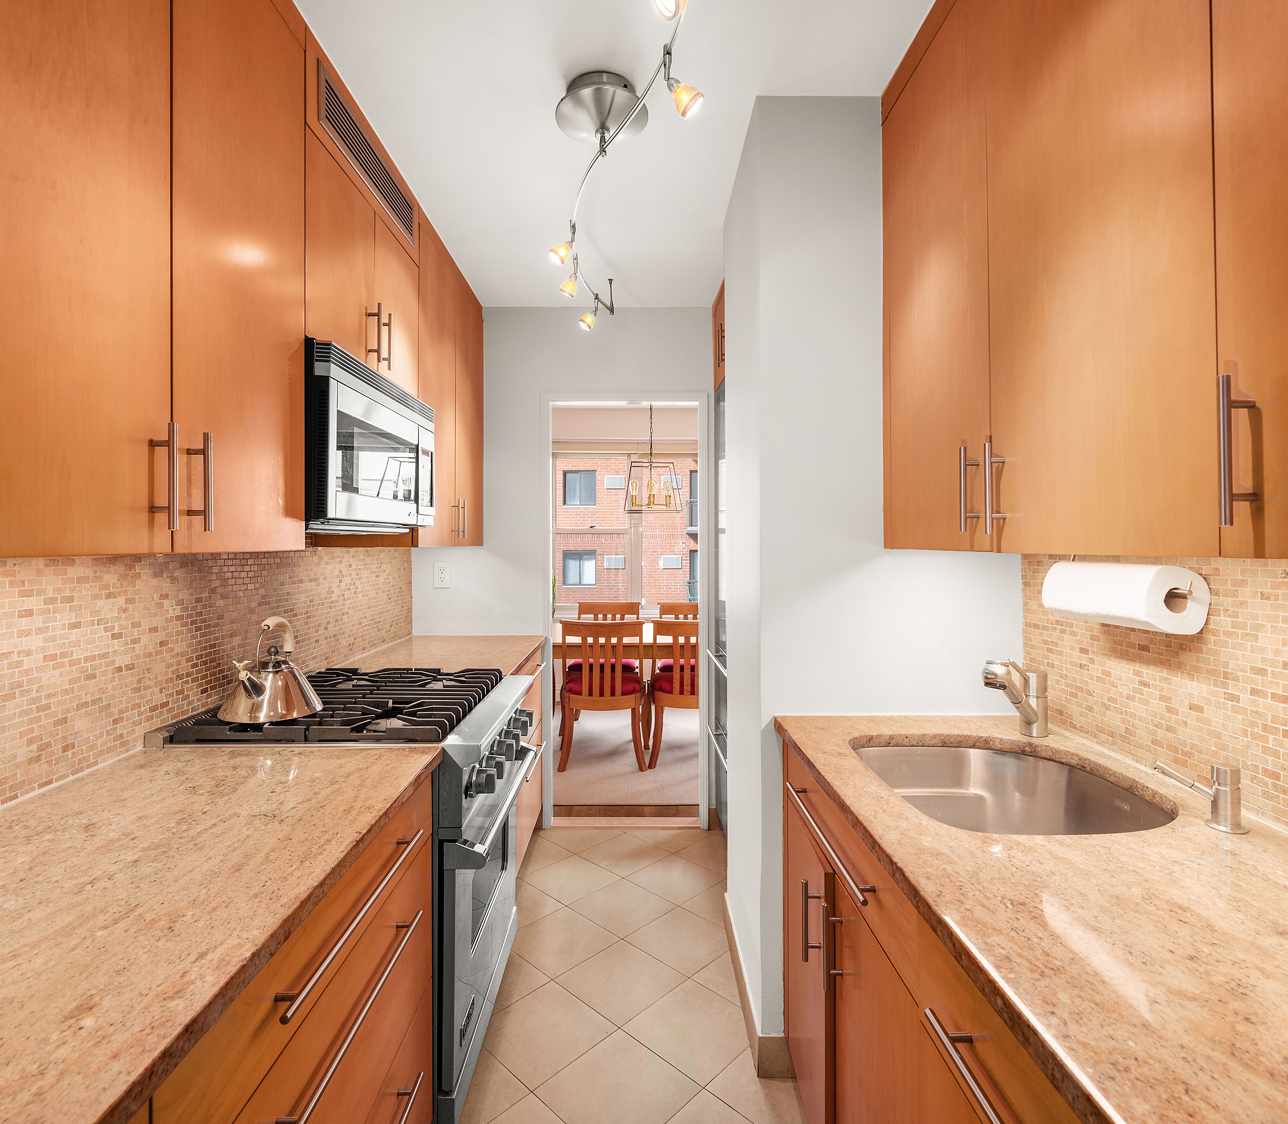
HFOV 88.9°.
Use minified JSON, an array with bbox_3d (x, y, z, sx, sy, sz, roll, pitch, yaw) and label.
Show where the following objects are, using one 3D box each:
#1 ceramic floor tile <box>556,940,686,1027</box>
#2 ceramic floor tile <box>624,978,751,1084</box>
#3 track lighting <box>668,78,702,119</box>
[{"bbox_3d":[-0.072,1.308,2.053,0.298,0.010,0.298,1,1,44],"label":"ceramic floor tile"},{"bbox_3d":[0.144,1.312,1.845,0.298,0.010,0.298,1,1,44],"label":"ceramic floor tile"},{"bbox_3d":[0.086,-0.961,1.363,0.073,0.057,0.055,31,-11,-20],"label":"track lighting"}]

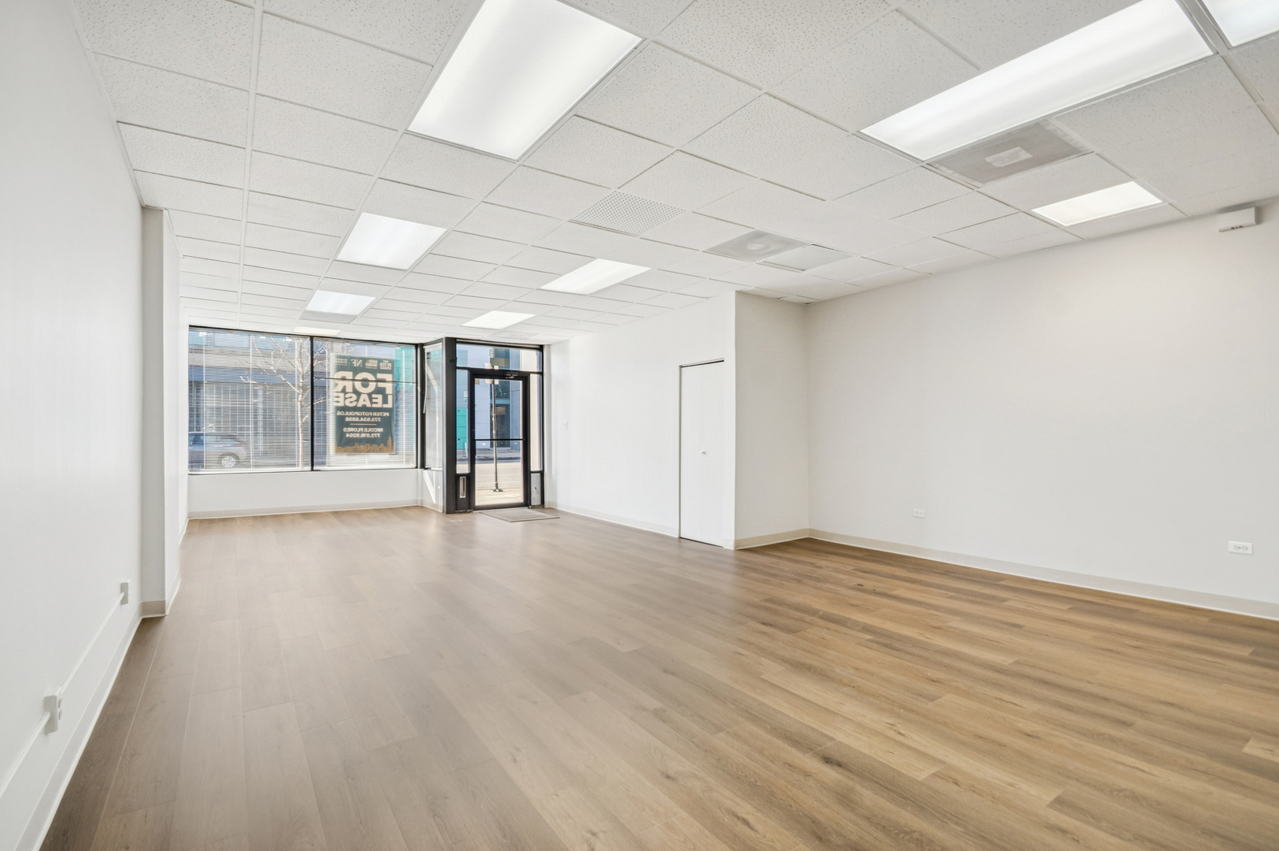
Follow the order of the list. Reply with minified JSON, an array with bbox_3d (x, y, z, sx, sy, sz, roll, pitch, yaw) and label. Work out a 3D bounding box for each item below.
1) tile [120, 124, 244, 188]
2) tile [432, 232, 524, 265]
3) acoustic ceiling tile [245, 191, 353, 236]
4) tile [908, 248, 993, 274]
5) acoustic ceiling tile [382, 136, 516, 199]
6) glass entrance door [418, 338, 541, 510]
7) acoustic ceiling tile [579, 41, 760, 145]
[{"bbox_3d":[-2.510,-1.494,2.954,0.510,0.025,0.600,0,-1,-35],"label":"tile"},{"bbox_3d":[-1.291,-1.419,4.251,0.600,0.020,0.600,-1,1,-35],"label":"tile"},{"bbox_3d":[-2.386,-1.481,3.737,0.600,0.025,0.600,0,-1,-35],"label":"acoustic ceiling tile"},{"bbox_3d":[2.795,-1.465,4.774,0.440,0.020,0.600,0,-1,-34],"label":"tile"},{"bbox_3d":[-1.063,-1.406,2.929,0.600,0.020,0.600,-1,1,-35],"label":"acoustic ceiling tile"},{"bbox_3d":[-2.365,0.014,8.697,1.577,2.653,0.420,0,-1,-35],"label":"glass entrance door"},{"bbox_3d":[0.116,-1.403,2.301,0.600,0.020,0.600,-1,1,-35],"label":"acoustic ceiling tile"}]

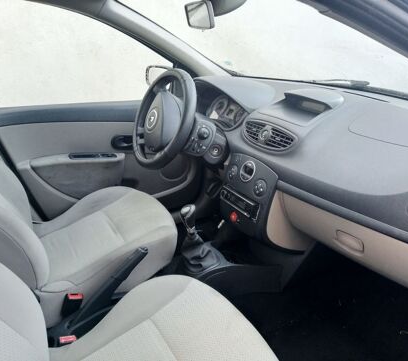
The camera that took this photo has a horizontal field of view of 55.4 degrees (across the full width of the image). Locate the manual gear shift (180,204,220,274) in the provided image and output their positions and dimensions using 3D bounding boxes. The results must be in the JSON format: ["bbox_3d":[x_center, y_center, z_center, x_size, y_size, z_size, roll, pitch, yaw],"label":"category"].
[{"bbox_3d":[-0.021,0.165,1.211,0.125,0.200,0.100,-11,25,-31],"label":"manual gear shift"}]

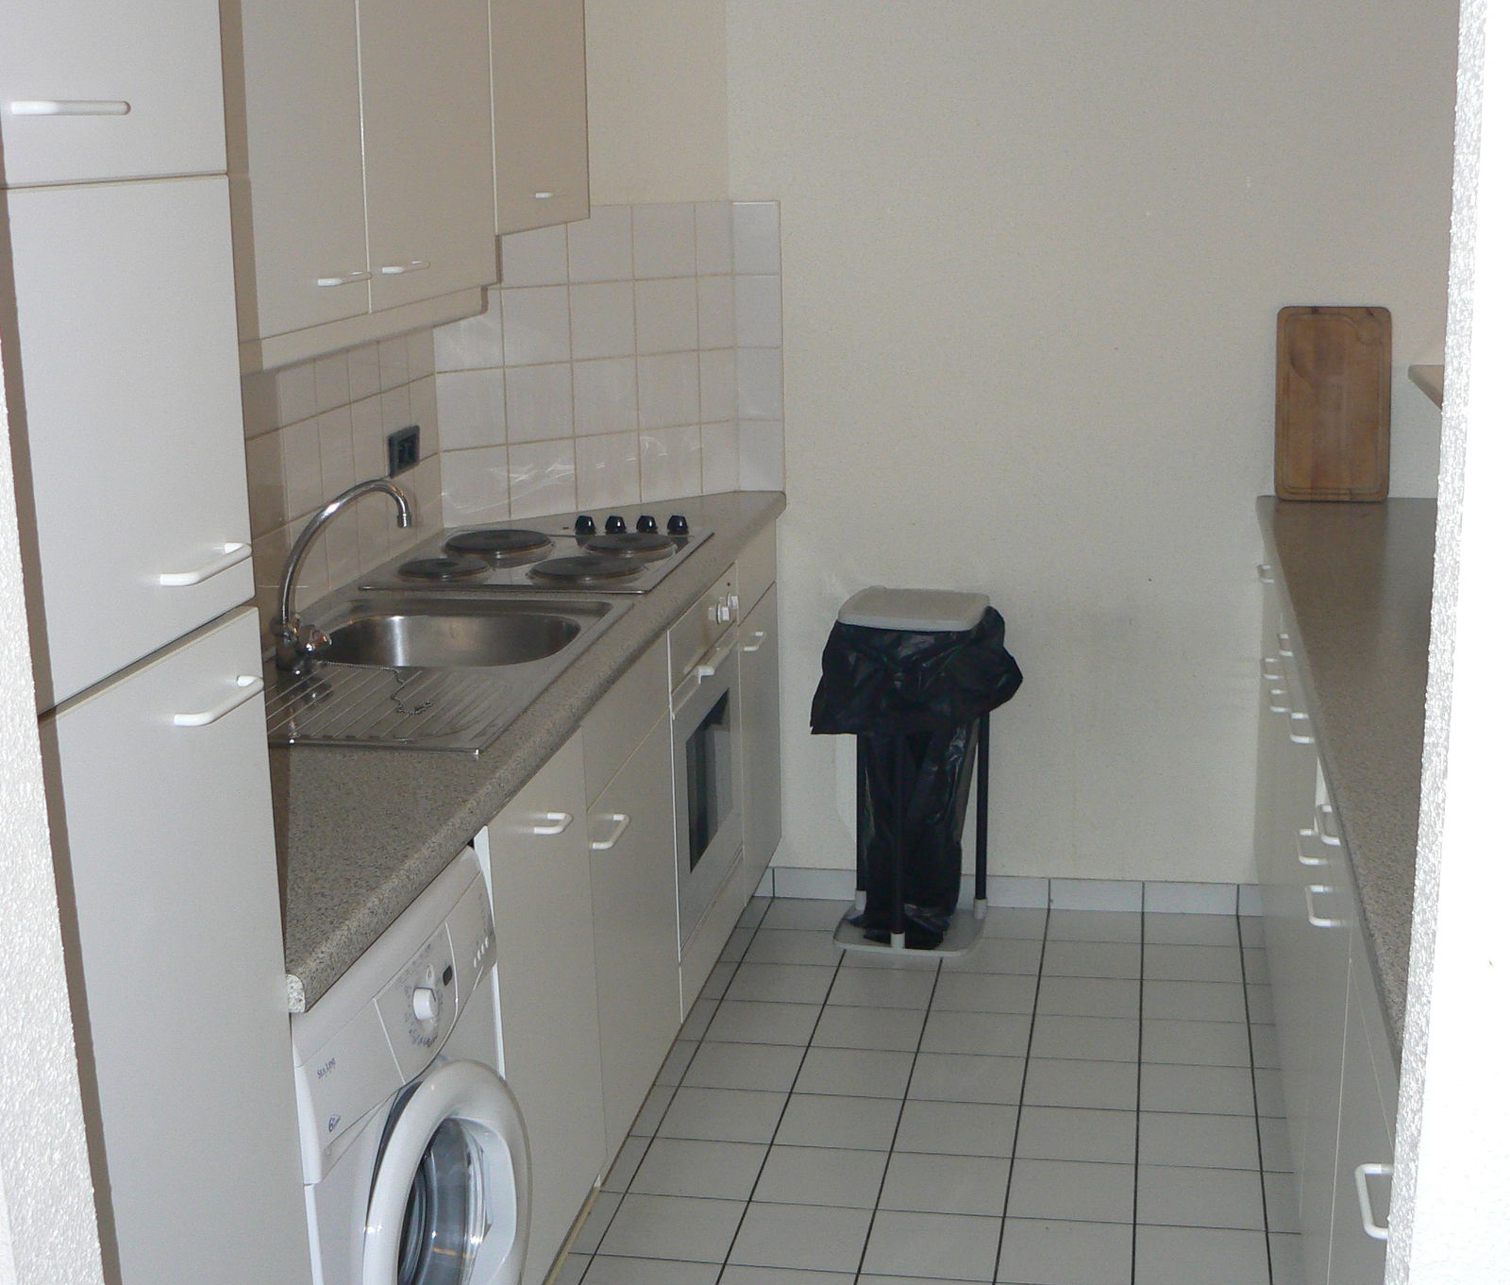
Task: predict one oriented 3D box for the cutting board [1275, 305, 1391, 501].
[{"bbox_3d":[1.150,-0.473,4.159,0.225,0.385,0.020,1,9,10],"label":"cutting board"}]

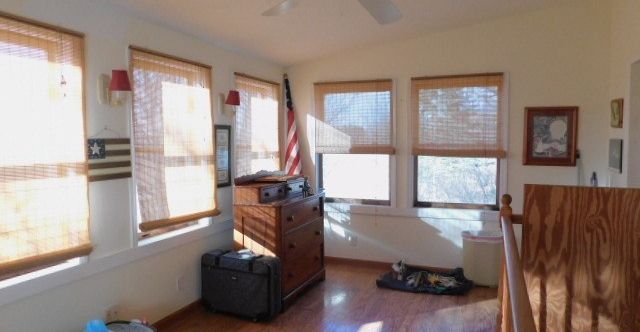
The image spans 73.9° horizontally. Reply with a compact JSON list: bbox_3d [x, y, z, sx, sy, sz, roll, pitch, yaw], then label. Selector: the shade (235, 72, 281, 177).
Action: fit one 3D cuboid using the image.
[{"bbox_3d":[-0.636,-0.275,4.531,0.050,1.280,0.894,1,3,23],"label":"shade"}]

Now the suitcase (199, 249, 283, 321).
[{"bbox_3d":[-0.664,0.994,3.595,0.650,0.460,0.240,1,3,27],"label":"suitcase"}]

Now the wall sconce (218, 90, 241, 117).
[{"bbox_3d":[-0.830,-0.572,3.920,0.200,0.235,0.140,1,3,23],"label":"wall sconce"}]

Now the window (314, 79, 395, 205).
[{"bbox_3d":[0.369,-0.263,4.924,0.962,1.413,0.089,1,4,24],"label":"window"}]

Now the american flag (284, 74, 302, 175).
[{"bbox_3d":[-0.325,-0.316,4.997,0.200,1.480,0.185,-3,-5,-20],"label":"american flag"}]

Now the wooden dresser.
[{"bbox_3d":[-0.363,0.699,4.175,0.503,1.088,0.937,1,4,24],"label":"wooden dresser"}]

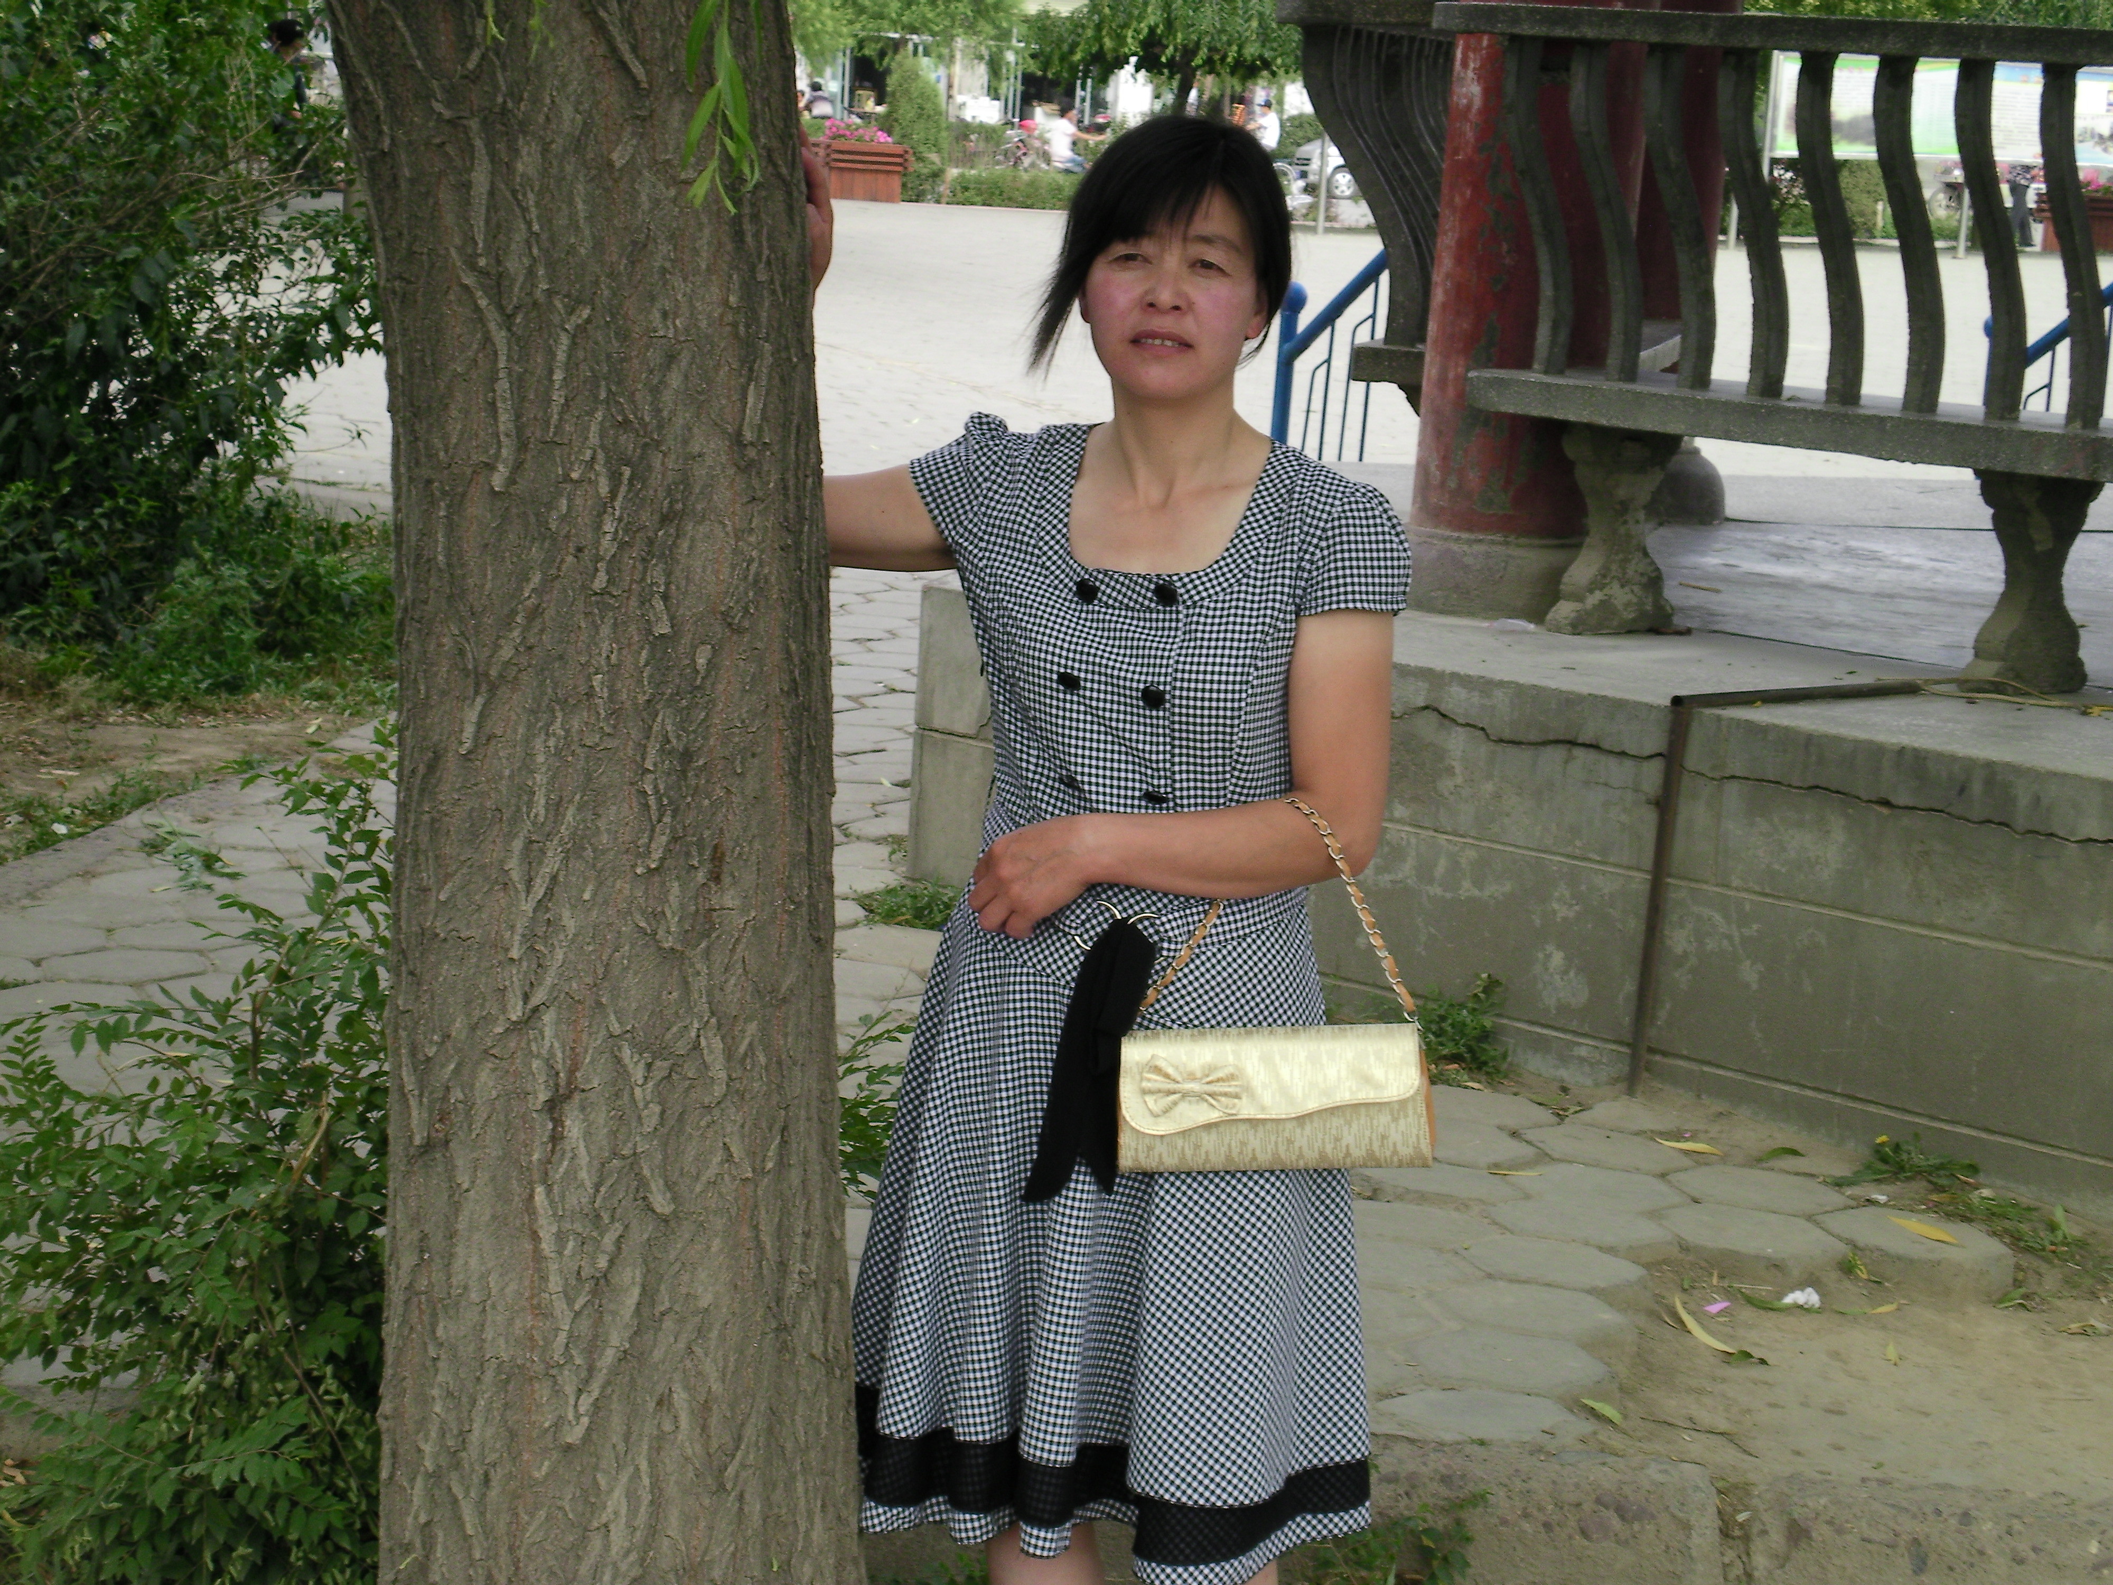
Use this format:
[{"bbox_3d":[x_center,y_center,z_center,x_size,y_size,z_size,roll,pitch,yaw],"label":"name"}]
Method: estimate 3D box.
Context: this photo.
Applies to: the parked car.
[{"bbox_3d":[5.810,-10.724,75.449,4.000,1.680,1.650,0,9,-17],"label":"parked car"}]

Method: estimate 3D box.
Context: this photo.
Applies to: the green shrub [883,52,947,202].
[{"bbox_3d":[-1.860,-8.902,60.345,0.900,2.000,0.900,2,9,-2],"label":"green shrub"}]

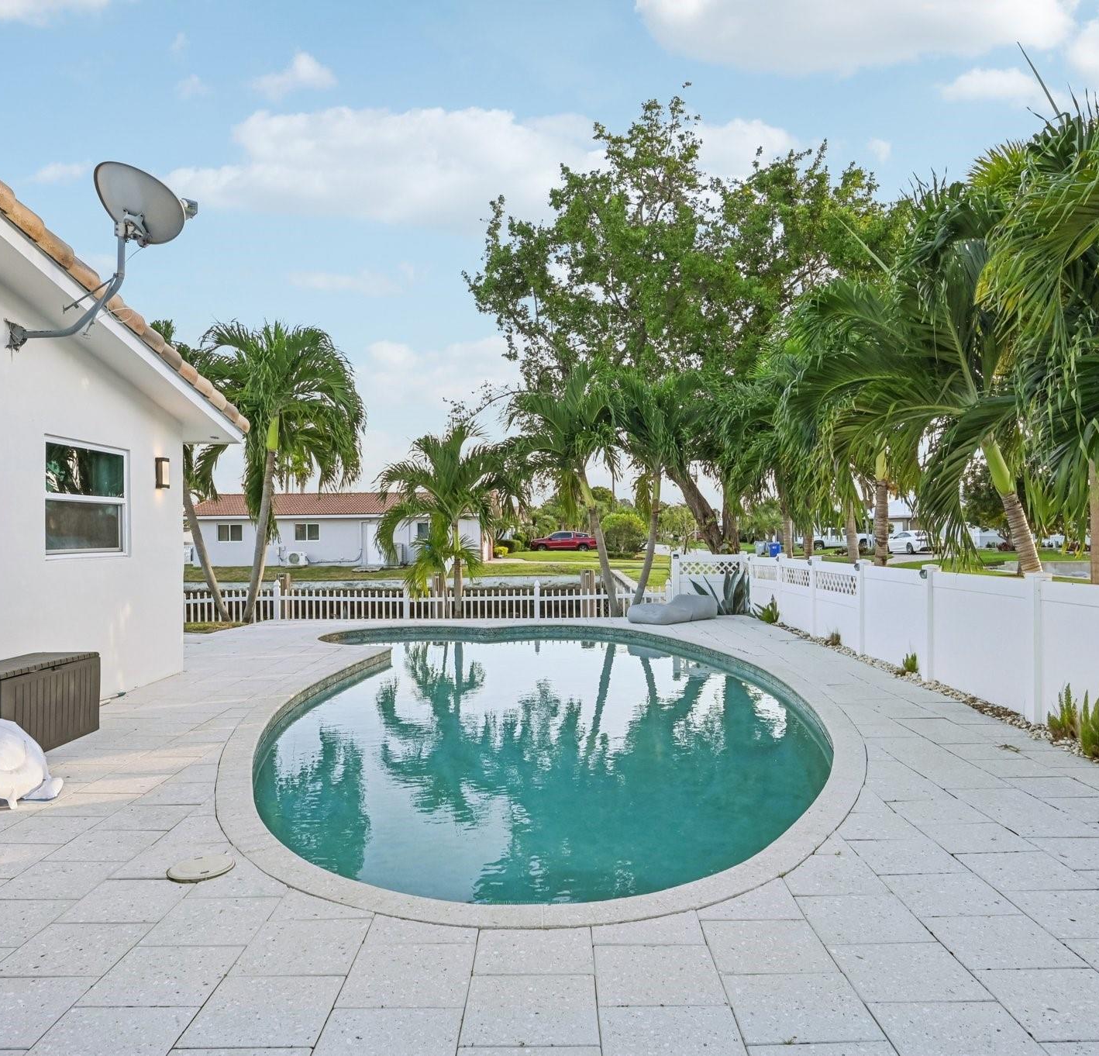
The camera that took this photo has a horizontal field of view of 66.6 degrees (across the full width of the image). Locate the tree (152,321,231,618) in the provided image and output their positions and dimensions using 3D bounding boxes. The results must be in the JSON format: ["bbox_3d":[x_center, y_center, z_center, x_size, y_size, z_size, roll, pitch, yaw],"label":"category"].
[{"bbox_3d":[-6.770,-1.020,14.950,2.300,5.350,2.300,0,0,0],"label":"tree"}]

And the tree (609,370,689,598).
[{"bbox_3d":[1.830,-0.680,15.000,1.800,4.300,1.900,0,0,0],"label":"tree"}]

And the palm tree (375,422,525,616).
[{"bbox_3d":[-1.760,-0.160,14.950,2.700,3.500,2.600,0,0,0],"label":"palm tree"}]

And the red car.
[{"bbox_3d":[1.270,1.150,66.000,5.300,1.760,1.950,0,-1,-3],"label":"red car"}]

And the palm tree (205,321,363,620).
[{"bbox_3d":[-4.630,-0.990,14.500,2.750,5.200,2.800,0,-1,0],"label":"palm tree"}]

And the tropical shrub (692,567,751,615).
[{"bbox_3d":[3.200,1.180,15.700,1.120,0.900,1.000,0,-1,0],"label":"tropical shrub"}]

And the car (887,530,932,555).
[{"bbox_3d":[22.500,0.880,51.900,1.850,1.430,4.700,0,0,-7],"label":"car"}]

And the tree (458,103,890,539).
[{"bbox_3d":[3.300,-4.500,20.500,10.600,12.200,9.800,0,0,0],"label":"tree"}]

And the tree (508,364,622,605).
[{"bbox_3d":[0.300,-0.680,15.300,2.150,4.600,2.200,0,-1,0],"label":"tree"}]

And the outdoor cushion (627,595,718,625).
[{"bbox_3d":[2.190,1.410,14.650,0.820,0.440,1.550,0,-1,41],"label":"outdoor cushion"}]

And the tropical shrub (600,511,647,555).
[{"bbox_3d":[5.050,0.350,57.000,3.200,3.100,3.100,0,-1,0],"label":"tropical shrub"}]

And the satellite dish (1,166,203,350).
[{"bbox_3d":[-3.200,-2.000,6.180,1.160,1.430,1.000,0,0,32],"label":"satellite dish"}]

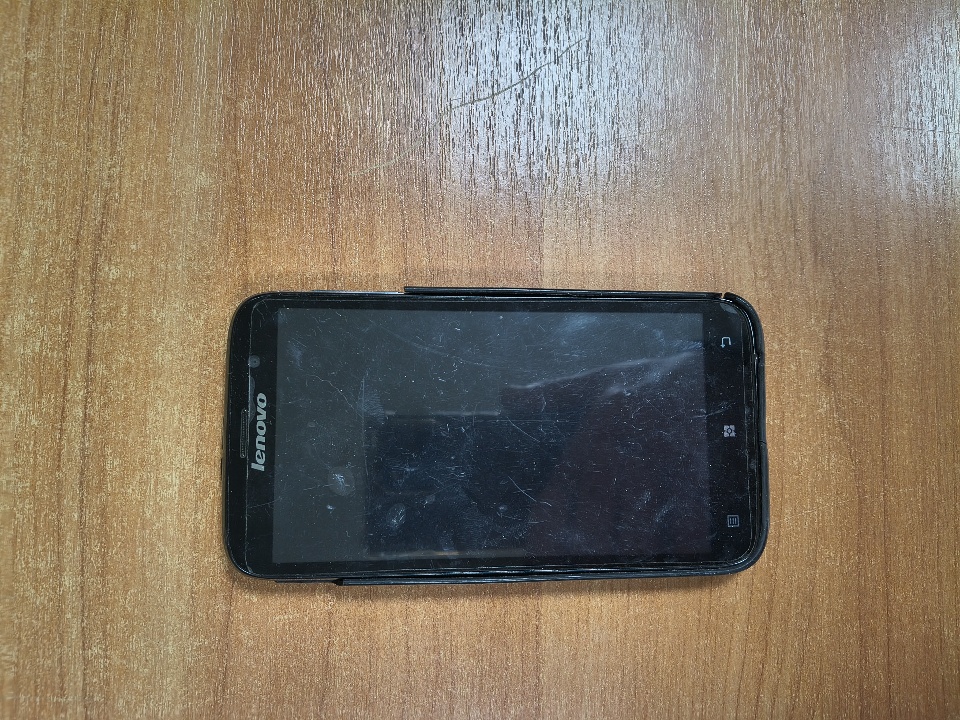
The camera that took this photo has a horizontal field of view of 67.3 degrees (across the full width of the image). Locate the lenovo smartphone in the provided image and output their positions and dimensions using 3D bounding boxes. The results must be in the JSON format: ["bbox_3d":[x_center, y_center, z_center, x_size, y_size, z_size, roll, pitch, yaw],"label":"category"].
[{"bbox_3d":[0.006,0.021,0.207,0.154,0.011,0.082,0,84,-5],"label":"lenovo smartphone"}]

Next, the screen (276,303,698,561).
[{"bbox_3d":[0.005,0.020,0.203,0.122,0.002,0.069,0,84,-5],"label":"screen"}]

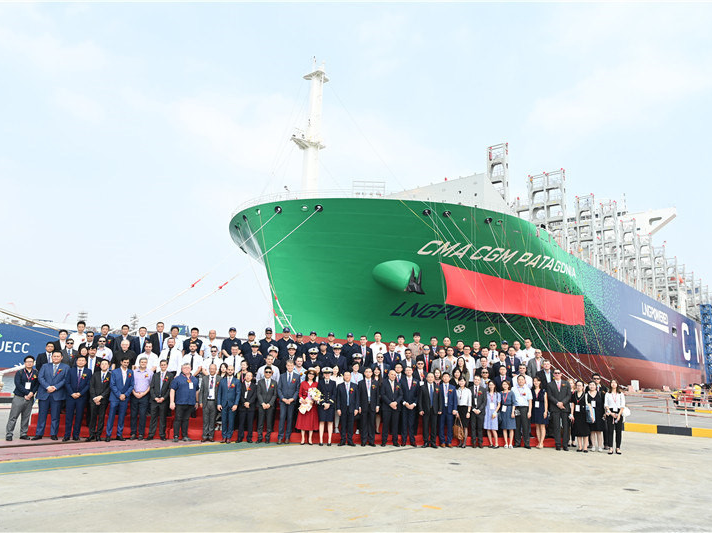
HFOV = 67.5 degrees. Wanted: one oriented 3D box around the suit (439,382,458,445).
[{"bbox_3d":[2.196,3.560,12.903,0.500,1.522,0.360,1,-11,4],"label":"suit"}]

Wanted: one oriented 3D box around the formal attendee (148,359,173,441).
[{"bbox_3d":[-4.551,3.107,12.449,0.480,1.790,0.300,4,-12,-11],"label":"formal attendee"}]

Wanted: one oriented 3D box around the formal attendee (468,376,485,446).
[{"bbox_3d":[2.958,3.522,13.010,0.460,1.691,0.360,1,-11,5],"label":"formal attendee"}]

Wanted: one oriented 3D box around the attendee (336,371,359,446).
[{"bbox_3d":[-0.197,3.284,12.350,0.500,1.649,0.320,2,-11,-2],"label":"attendee"}]

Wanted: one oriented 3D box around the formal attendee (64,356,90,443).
[{"bbox_3d":[-6.226,3.023,11.902,0.560,1.601,0.360,6,-12,-18],"label":"formal attendee"}]

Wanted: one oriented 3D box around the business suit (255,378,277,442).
[{"bbox_3d":[-2.086,3.292,12.341,0.460,1.396,0.330,4,-12,-8],"label":"business suit"}]

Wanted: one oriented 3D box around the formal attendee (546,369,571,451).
[{"bbox_3d":[4.677,3.281,12.286,0.510,1.790,0.310,-1,-13,12],"label":"formal attendee"}]

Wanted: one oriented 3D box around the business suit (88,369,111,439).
[{"bbox_3d":[-5.867,3.144,12.192,0.480,1.450,0.290,5,-13,-14],"label":"business suit"}]

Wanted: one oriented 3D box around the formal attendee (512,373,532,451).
[{"bbox_3d":[3.981,3.456,12.750,0.470,1.690,0.320,1,-11,6],"label":"formal attendee"}]

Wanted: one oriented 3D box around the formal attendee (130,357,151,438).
[{"bbox_3d":[-4.908,3.011,12.182,0.490,1.792,0.360,5,-12,-16],"label":"formal attendee"}]

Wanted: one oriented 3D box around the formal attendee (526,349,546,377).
[{"bbox_3d":[4.880,3.079,14.250,0.510,1.740,0.320,0,-11,7],"label":"formal attendee"}]

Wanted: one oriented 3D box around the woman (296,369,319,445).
[{"bbox_3d":[-1.062,3.186,12.198,0.540,1.690,0.420,3,-12,-5],"label":"woman"}]

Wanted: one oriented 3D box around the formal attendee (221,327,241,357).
[{"bbox_3d":[-3.378,2.515,14.322,0.530,1.750,0.330,5,-12,-11],"label":"formal attendee"}]

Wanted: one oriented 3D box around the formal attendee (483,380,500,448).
[{"bbox_3d":[3.227,3.502,12.650,0.410,1.537,0.290,1,-11,5],"label":"formal attendee"}]

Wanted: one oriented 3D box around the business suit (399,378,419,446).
[{"bbox_3d":[1.228,3.326,12.359,0.480,1.480,0.290,1,-12,3],"label":"business suit"}]

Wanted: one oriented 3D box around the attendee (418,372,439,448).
[{"bbox_3d":[1.720,3.344,12.480,0.520,1.684,0.330,2,-11,2],"label":"attendee"}]

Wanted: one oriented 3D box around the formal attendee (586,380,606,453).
[{"bbox_3d":[5.535,3.428,12.329,0.430,1.560,0.280,-2,-13,14],"label":"formal attendee"}]

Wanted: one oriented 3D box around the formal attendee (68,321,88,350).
[{"bbox_3d":[-7.349,2.296,13.950,0.500,1.740,0.310,5,-12,-16],"label":"formal attendee"}]

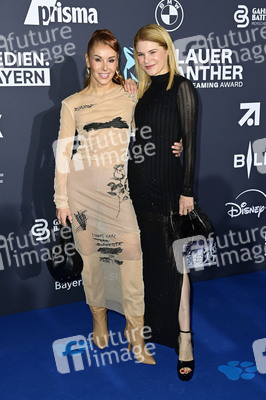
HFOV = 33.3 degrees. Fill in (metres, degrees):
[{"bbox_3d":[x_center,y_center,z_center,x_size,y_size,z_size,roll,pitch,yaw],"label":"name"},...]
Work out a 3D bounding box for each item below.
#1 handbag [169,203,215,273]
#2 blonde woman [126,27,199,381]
[{"bbox_3d":[0.310,0.187,2.275,0.235,0.330,0.120,-2,13,0],"label":"handbag"},{"bbox_3d":[0.166,0.019,2.317,0.440,1.770,0.380,4,14,21],"label":"blonde woman"}]

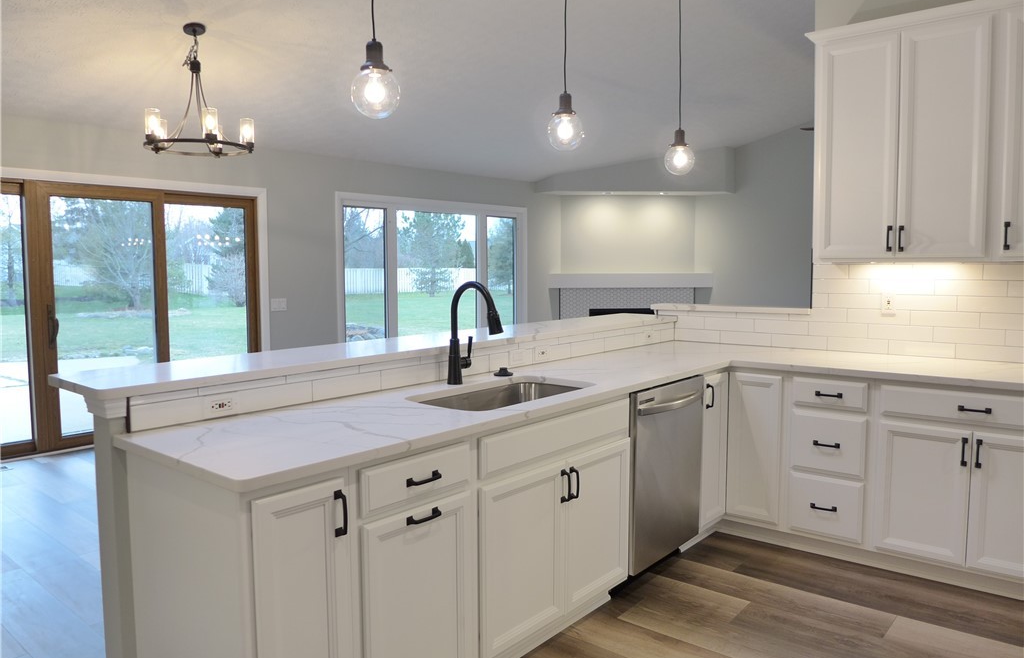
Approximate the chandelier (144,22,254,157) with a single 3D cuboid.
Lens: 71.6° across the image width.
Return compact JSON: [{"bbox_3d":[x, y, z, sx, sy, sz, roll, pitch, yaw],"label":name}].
[{"bbox_3d":[-1.963,-1.500,4.420,0.650,0.770,0.650,4,6,40],"label":"chandelier"}]

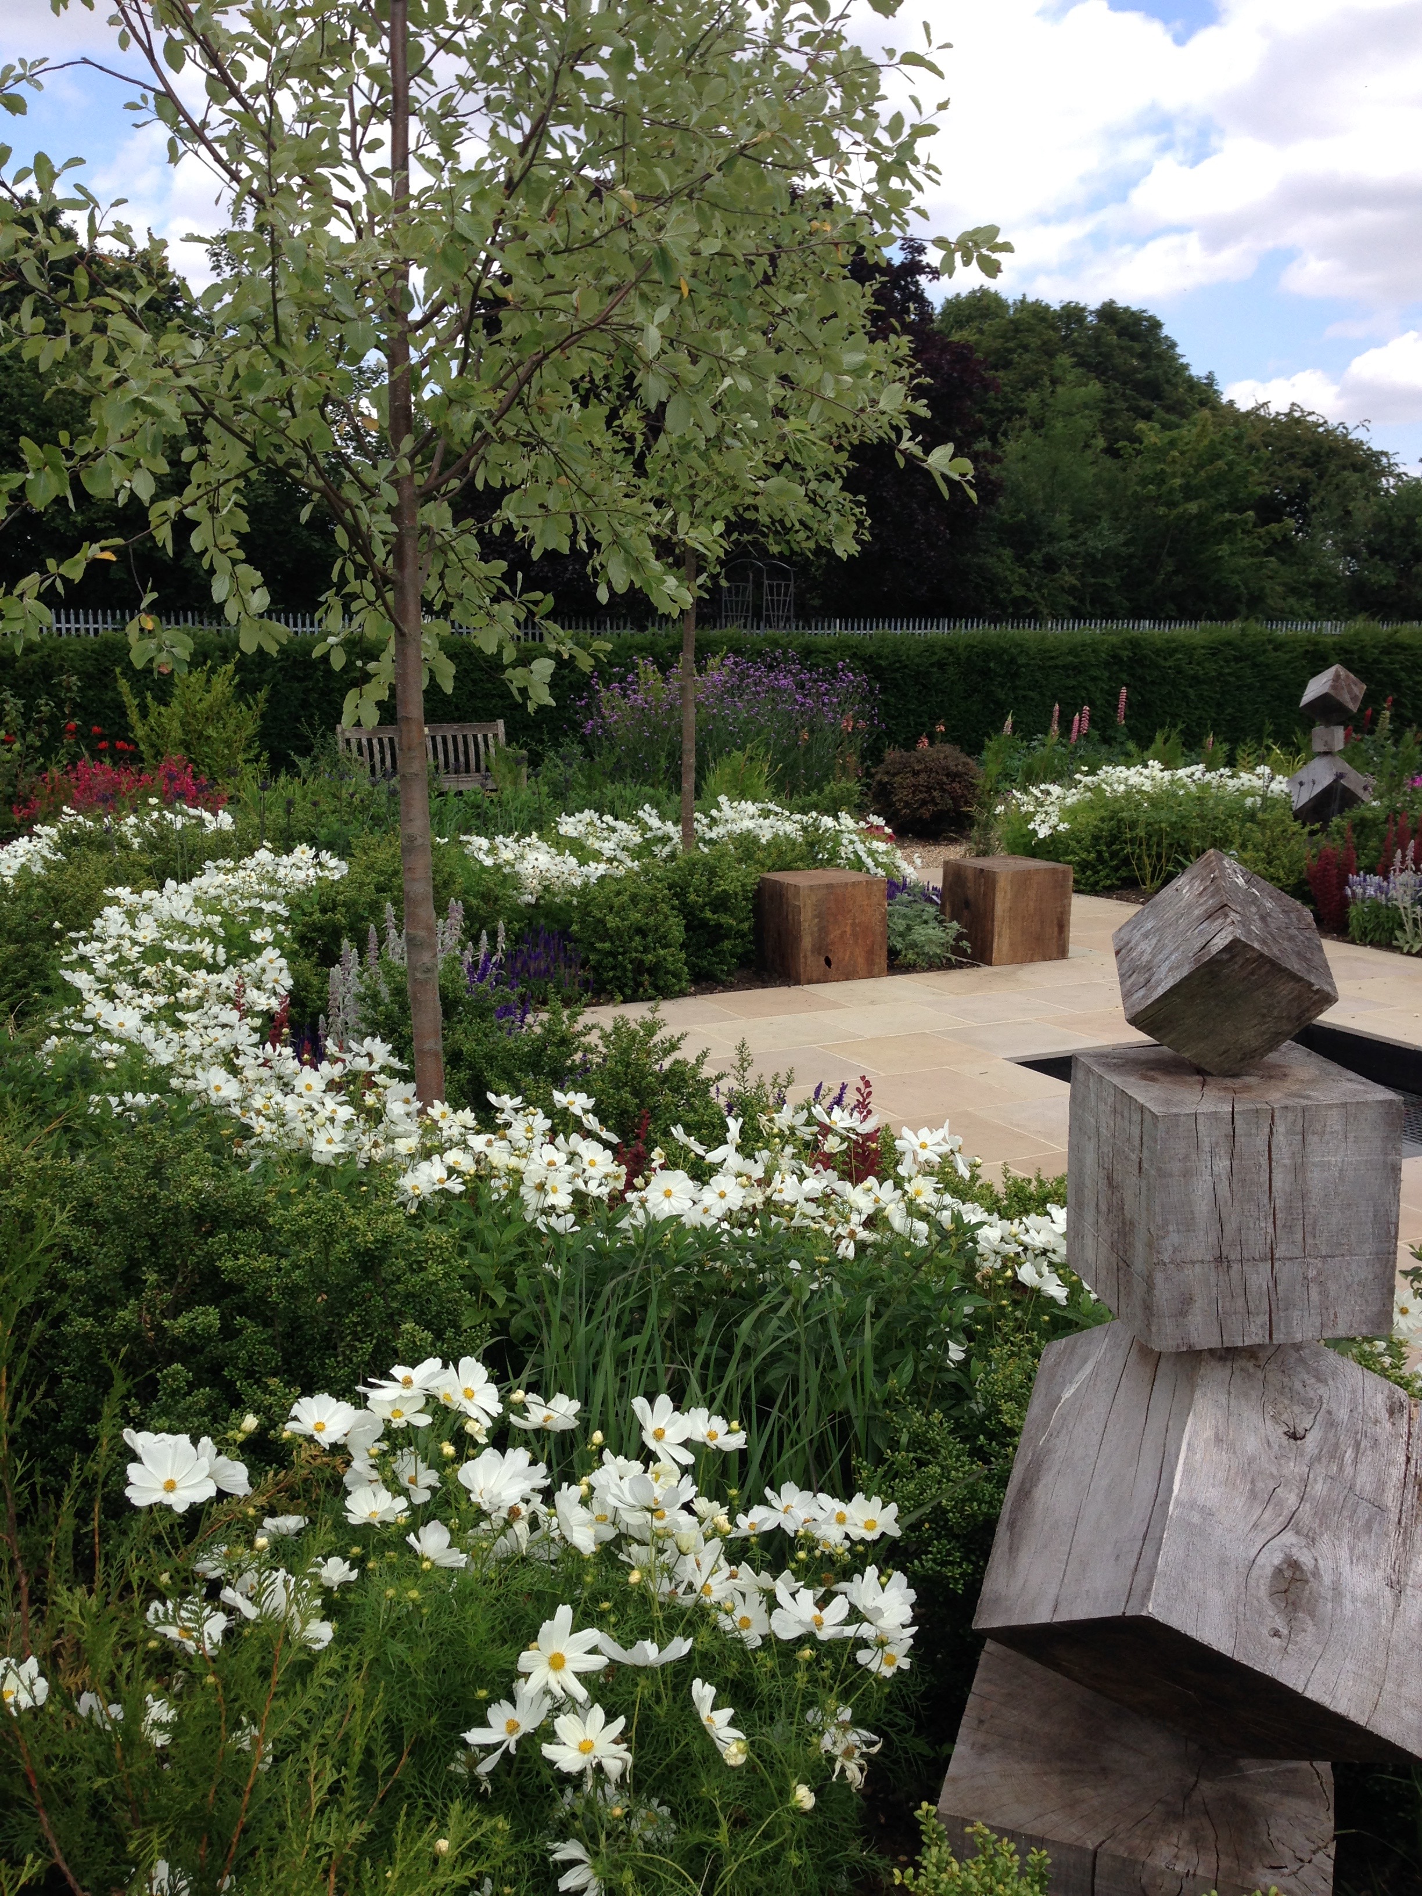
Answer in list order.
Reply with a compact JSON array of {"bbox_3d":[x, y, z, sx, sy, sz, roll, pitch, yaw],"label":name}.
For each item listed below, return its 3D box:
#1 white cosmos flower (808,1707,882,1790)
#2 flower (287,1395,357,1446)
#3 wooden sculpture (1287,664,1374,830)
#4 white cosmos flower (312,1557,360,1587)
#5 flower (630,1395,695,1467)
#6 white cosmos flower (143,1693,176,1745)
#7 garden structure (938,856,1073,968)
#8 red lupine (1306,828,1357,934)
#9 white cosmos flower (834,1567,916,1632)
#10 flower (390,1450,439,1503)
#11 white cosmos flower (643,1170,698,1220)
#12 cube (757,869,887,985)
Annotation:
[{"bbox_3d":[0.126,0.743,1.680,0.068,0.075,0.045,-2,-11,-9],"label":"white cosmos flower"},{"bbox_3d":[-0.392,0.476,1.820,0.071,0.027,0.068,-3,34,-16],"label":"flower"},{"bbox_3d":[3.980,-1.192,11.624,0.520,1.265,0.520,3,11,19],"label":"wooden sculpture"},{"bbox_3d":[-0.409,0.680,1.970,0.038,0.028,0.046,22,22,35],"label":"white cosmos flower"},{"bbox_3d":[-0.048,0.489,1.830,0.073,0.027,0.076,-8,53,-41],"label":"flower"},{"bbox_3d":[-0.463,0.650,1.520,0.052,0.026,0.052,-5,24,-27],"label":"white cosmos flower"},{"bbox_3d":[1.458,-0.189,8.907,0.443,0.457,0.444,-5,11,-25],"label":"garden structure"},{"bbox_3d":[3.312,-0.358,9.616,0.250,0.540,0.250,3,11,19],"label":"red lupine"},{"bbox_3d":[0.164,0.645,1.790,0.055,0.043,0.066,28,19,16],"label":"white cosmos flower"},{"bbox_3d":[-0.341,0.608,2.080,0.058,0.060,0.033,-4,-19,-20],"label":"flower"},{"bbox_3d":[-0.068,0.405,2.970,0.087,0.083,0.035,-1,-22,-2],"label":"white cosmos flower"},{"bbox_3d":[0.524,-0.107,8.509,0.445,0.454,0.428,-5,11,-25],"label":"cube"}]

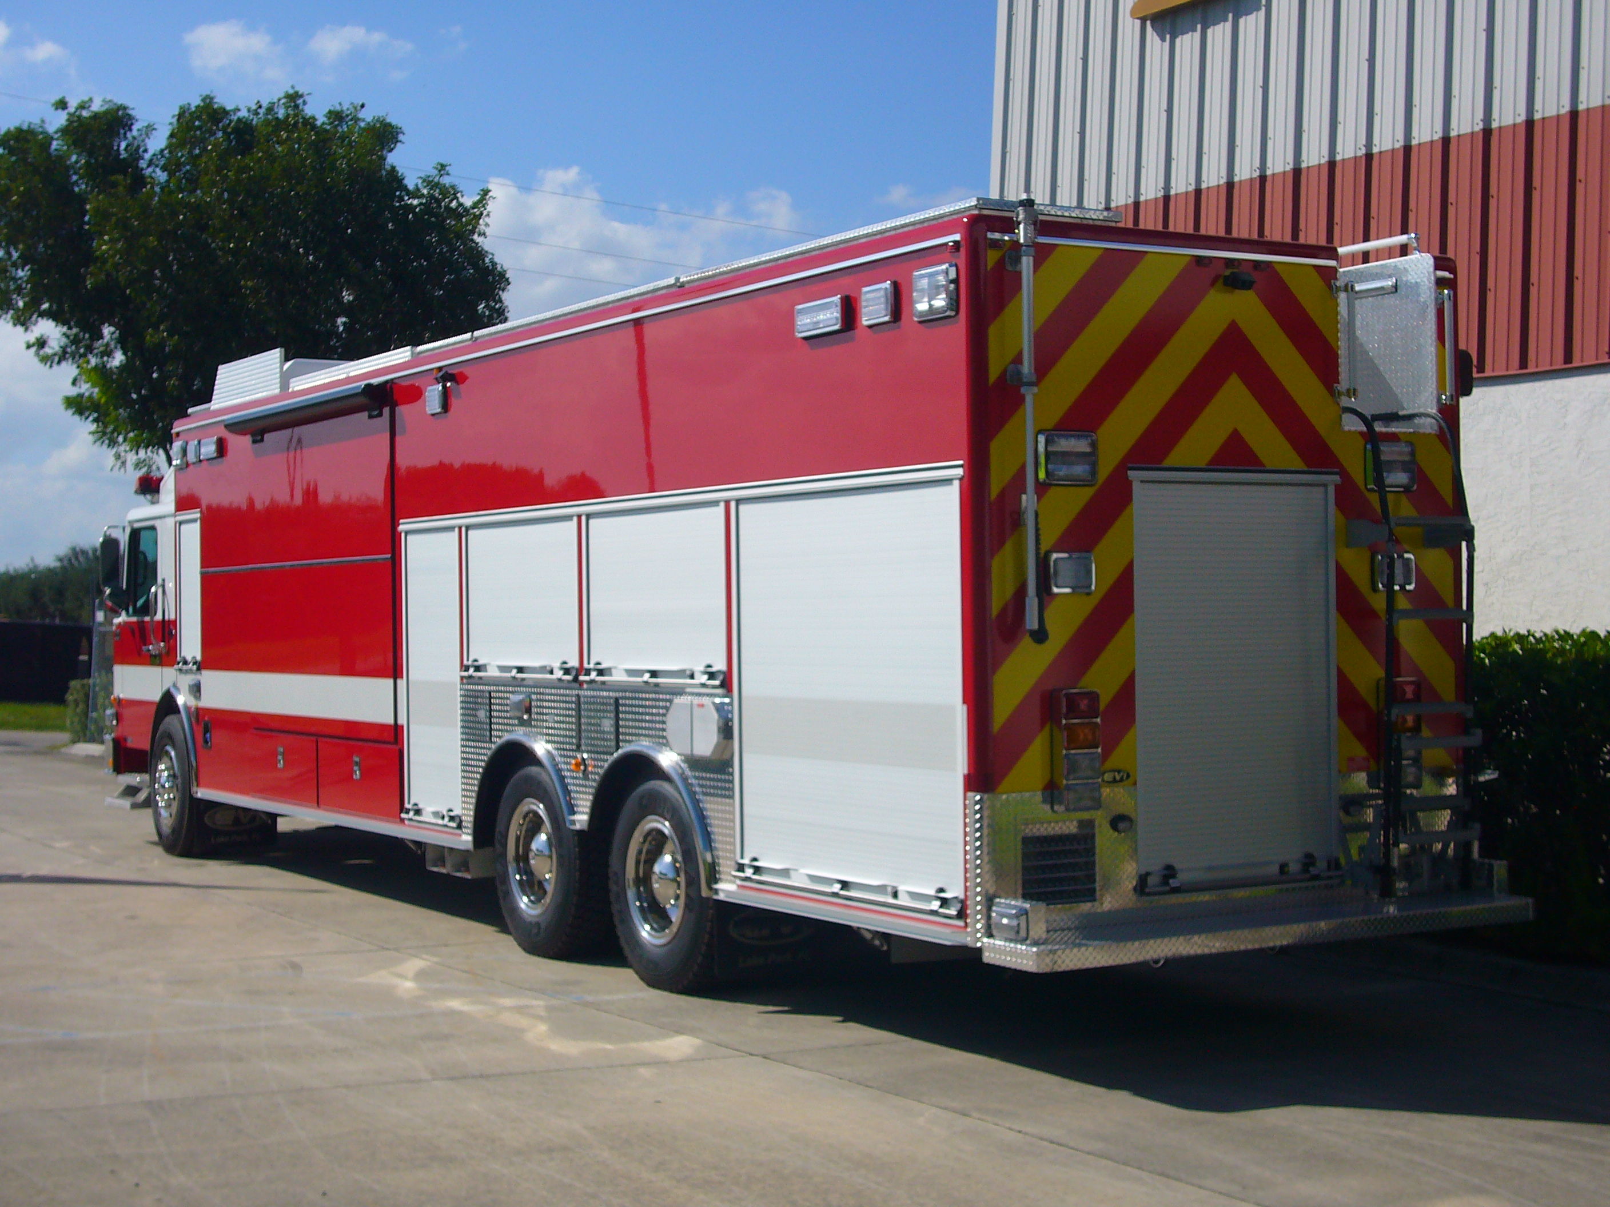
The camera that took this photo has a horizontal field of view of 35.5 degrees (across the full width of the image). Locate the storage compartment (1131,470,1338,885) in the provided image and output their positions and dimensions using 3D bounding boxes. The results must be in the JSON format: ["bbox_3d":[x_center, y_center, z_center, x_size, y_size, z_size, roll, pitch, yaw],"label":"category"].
[{"bbox_3d":[1.710,0.294,9.930,1.020,1.640,0.080,0,0,-30],"label":"storage compartment"}]

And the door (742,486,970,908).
[{"bbox_3d":[0.153,0.325,10.101,0.080,1.595,1.770,0,0,-30],"label":"door"}]

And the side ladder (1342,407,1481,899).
[{"bbox_3d":[2.459,0.194,10.172,0.450,1.945,0.310,0,0,-30],"label":"side ladder"}]

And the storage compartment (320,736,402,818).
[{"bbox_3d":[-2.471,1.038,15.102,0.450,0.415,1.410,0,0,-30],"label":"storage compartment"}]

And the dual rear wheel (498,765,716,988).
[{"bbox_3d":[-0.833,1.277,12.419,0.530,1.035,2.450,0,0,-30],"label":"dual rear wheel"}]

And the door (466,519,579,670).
[{"bbox_3d":[-1.460,-0.042,12.898,0.080,0.770,1.460,0,0,-30],"label":"door"}]

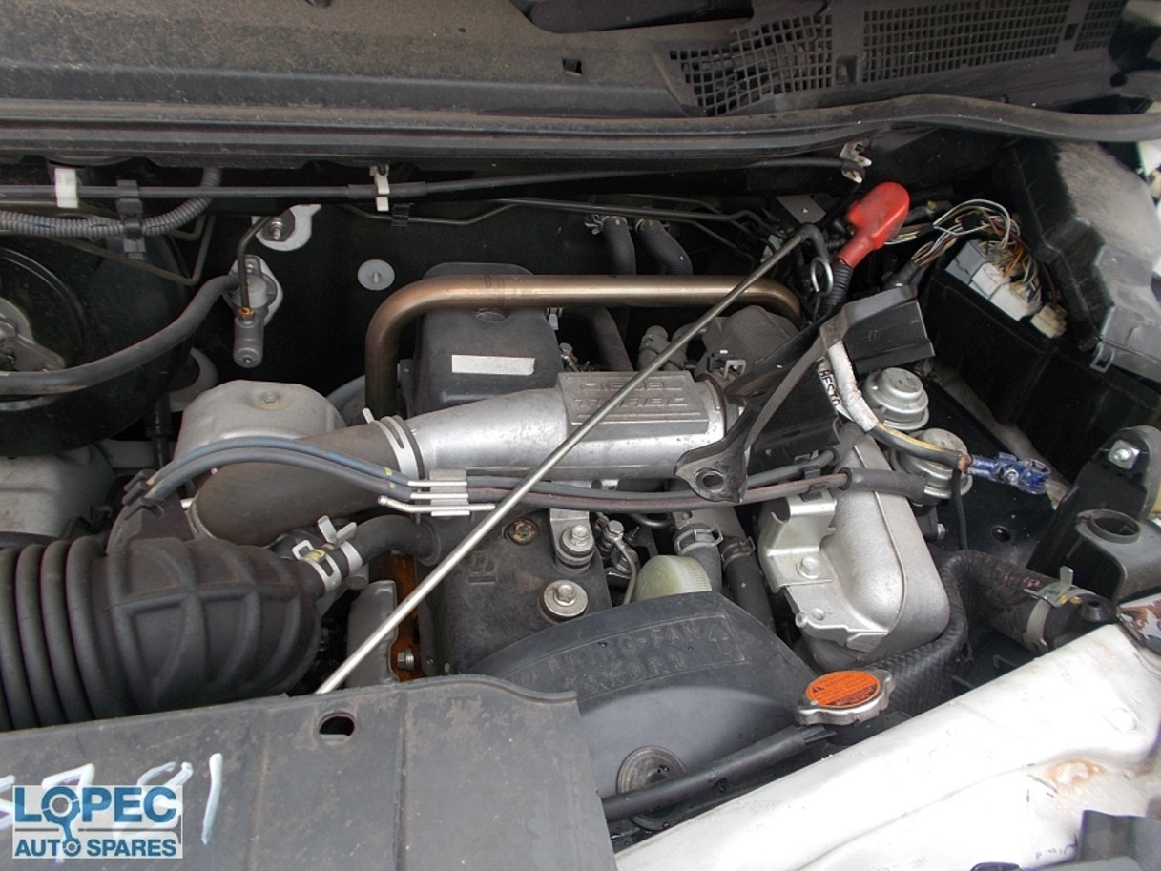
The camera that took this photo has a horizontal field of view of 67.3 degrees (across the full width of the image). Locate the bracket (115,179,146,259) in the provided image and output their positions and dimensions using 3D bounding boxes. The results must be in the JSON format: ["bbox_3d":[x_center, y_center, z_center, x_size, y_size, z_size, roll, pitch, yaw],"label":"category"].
[{"bbox_3d":[-0.413,-0.198,0.800,0.026,0.074,0.023,-3,38,-13],"label":"bracket"}]

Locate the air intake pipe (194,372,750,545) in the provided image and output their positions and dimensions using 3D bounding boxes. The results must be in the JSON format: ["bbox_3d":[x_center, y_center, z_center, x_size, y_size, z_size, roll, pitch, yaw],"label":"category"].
[{"bbox_3d":[-0.087,0.020,0.730,0.432,0.095,0.086,-9,39,-8],"label":"air intake pipe"}]

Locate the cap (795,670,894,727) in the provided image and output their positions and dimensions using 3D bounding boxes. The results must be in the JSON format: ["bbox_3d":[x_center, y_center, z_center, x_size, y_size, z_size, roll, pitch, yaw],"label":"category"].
[{"bbox_3d":[0.173,0.170,0.570,0.064,0.018,0.057,-17,15,-19],"label":"cap"}]

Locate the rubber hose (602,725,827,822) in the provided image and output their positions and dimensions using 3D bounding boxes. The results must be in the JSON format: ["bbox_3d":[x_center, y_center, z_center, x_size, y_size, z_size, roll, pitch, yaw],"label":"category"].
[{"bbox_3d":[0.078,0.209,0.538,0.172,0.015,0.015,-13,40,-15],"label":"rubber hose"}]

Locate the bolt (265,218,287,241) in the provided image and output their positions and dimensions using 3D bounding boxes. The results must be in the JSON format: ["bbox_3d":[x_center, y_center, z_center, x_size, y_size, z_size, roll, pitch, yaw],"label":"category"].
[{"bbox_3d":[-0.301,-0.203,0.860,0.018,0.018,0.024,-4,39,-13],"label":"bolt"}]

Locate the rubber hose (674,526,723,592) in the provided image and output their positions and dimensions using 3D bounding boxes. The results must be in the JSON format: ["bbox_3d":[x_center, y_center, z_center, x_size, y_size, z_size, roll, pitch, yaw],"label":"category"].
[{"bbox_3d":[0.103,0.111,0.725,0.040,0.090,0.042,-8,30,-9],"label":"rubber hose"}]

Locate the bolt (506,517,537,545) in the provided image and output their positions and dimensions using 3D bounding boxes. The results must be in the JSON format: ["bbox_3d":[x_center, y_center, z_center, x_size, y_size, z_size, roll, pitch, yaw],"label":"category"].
[{"bbox_3d":[-0.049,0.081,0.735,0.026,0.014,0.026,-3,38,-13],"label":"bolt"}]

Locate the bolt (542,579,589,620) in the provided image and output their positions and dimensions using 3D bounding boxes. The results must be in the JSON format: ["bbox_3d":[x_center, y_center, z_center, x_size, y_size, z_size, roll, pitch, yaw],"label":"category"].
[{"bbox_3d":[-0.012,0.129,0.682,0.036,0.024,0.036,2,40,-16],"label":"bolt"}]

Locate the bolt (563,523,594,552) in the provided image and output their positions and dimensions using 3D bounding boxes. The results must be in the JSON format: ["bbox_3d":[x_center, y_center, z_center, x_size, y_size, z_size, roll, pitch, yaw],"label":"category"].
[{"bbox_3d":[-0.002,0.084,0.708,0.026,0.019,0.026,-3,38,-13],"label":"bolt"}]

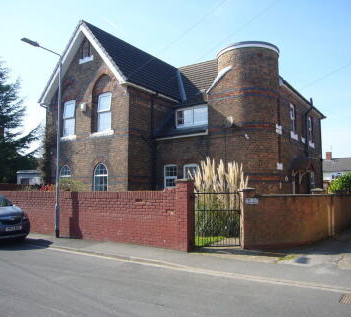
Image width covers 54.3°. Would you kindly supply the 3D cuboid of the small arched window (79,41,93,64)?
[{"bbox_3d":[-4.104,-4.909,15.694,0.850,1.100,0.200,-4,-6,34],"label":"small arched window"}]

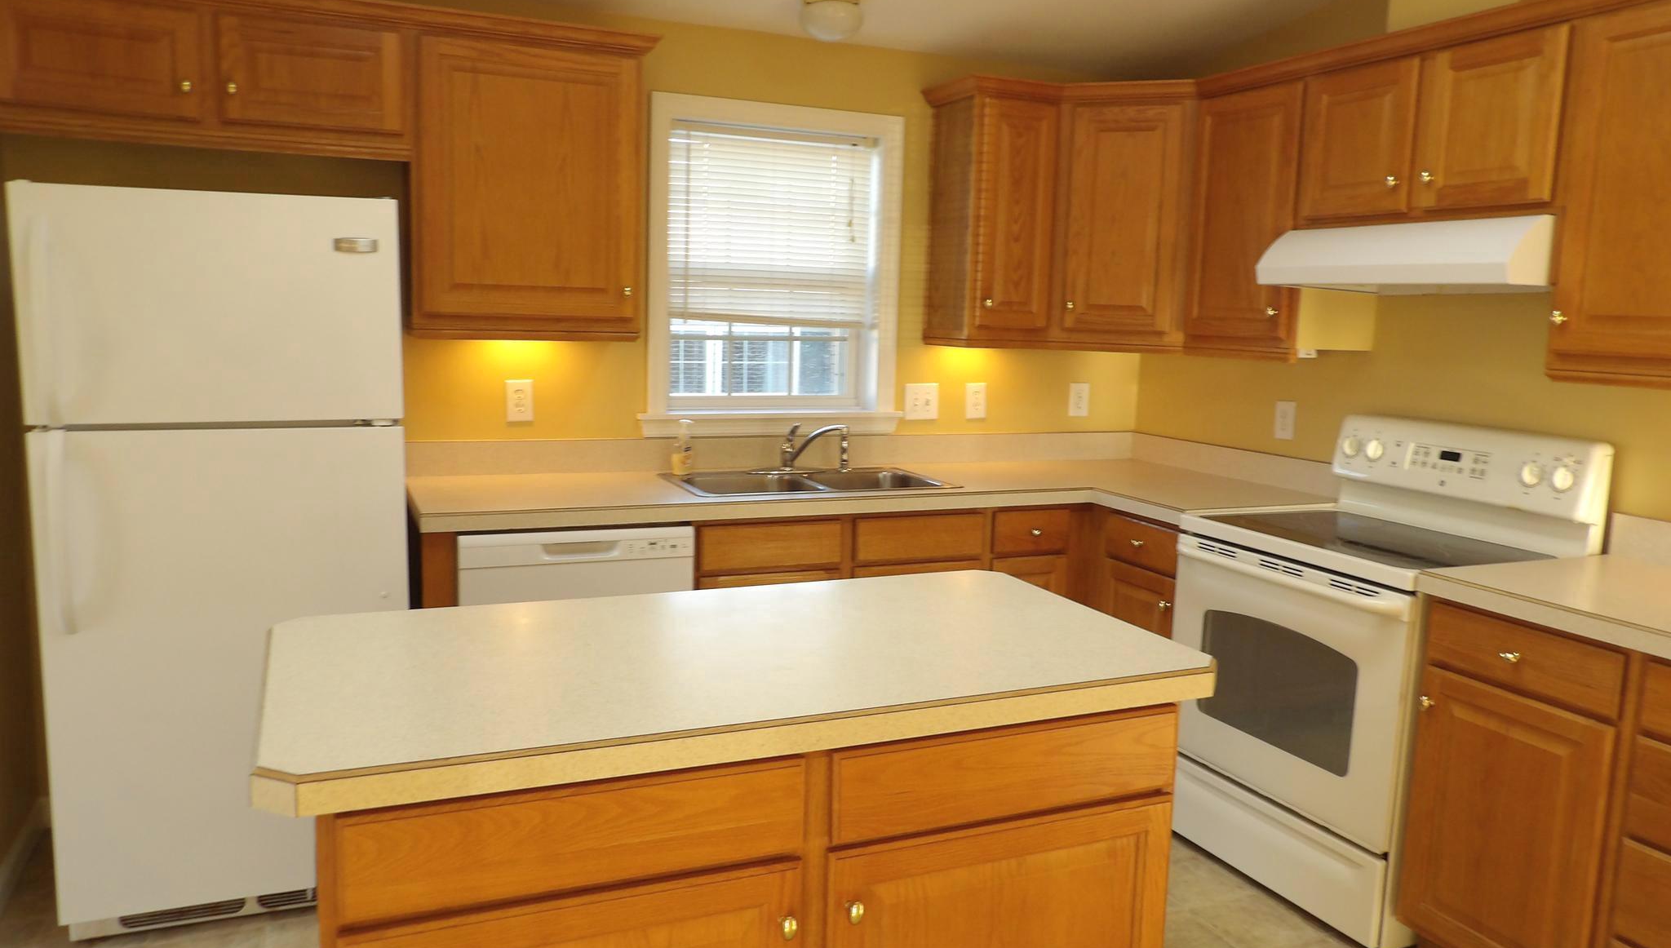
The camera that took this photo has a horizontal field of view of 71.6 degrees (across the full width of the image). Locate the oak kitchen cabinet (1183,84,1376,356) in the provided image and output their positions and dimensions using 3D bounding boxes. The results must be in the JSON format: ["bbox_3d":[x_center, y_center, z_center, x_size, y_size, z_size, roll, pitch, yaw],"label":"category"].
[{"bbox_3d":[1.342,-0.743,3.474,0.320,0.787,0.450,-2,9,-23],"label":"oak kitchen cabinet"}]

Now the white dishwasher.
[{"bbox_3d":[-0.783,0.527,3.306,0.600,0.860,0.605,-2,9,-23],"label":"white dishwasher"}]

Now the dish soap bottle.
[{"bbox_3d":[-0.473,-0.086,3.606,0.068,0.172,0.050,-6,11,-43],"label":"dish soap bottle"}]

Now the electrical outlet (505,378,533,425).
[{"bbox_3d":[-0.947,-0.218,3.469,0.074,0.119,0.009,-2,9,-23],"label":"electrical outlet"}]

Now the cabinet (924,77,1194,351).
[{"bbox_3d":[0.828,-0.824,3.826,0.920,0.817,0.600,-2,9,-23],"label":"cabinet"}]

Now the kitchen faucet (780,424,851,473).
[{"bbox_3d":[-0.059,-0.079,3.651,0.255,0.165,0.065,7,9,31],"label":"kitchen faucet"}]

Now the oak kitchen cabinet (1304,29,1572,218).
[{"bbox_3d":[1.582,-0.829,2.915,0.320,0.405,0.760,-2,9,-23],"label":"oak kitchen cabinet"}]

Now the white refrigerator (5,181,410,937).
[{"bbox_3d":[-1.461,0.171,2.847,0.720,1.650,0.760,-2,9,-23],"label":"white refrigerator"}]

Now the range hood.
[{"bbox_3d":[1.514,-0.547,2.926,0.450,0.160,0.755,-2,9,-23],"label":"range hood"}]

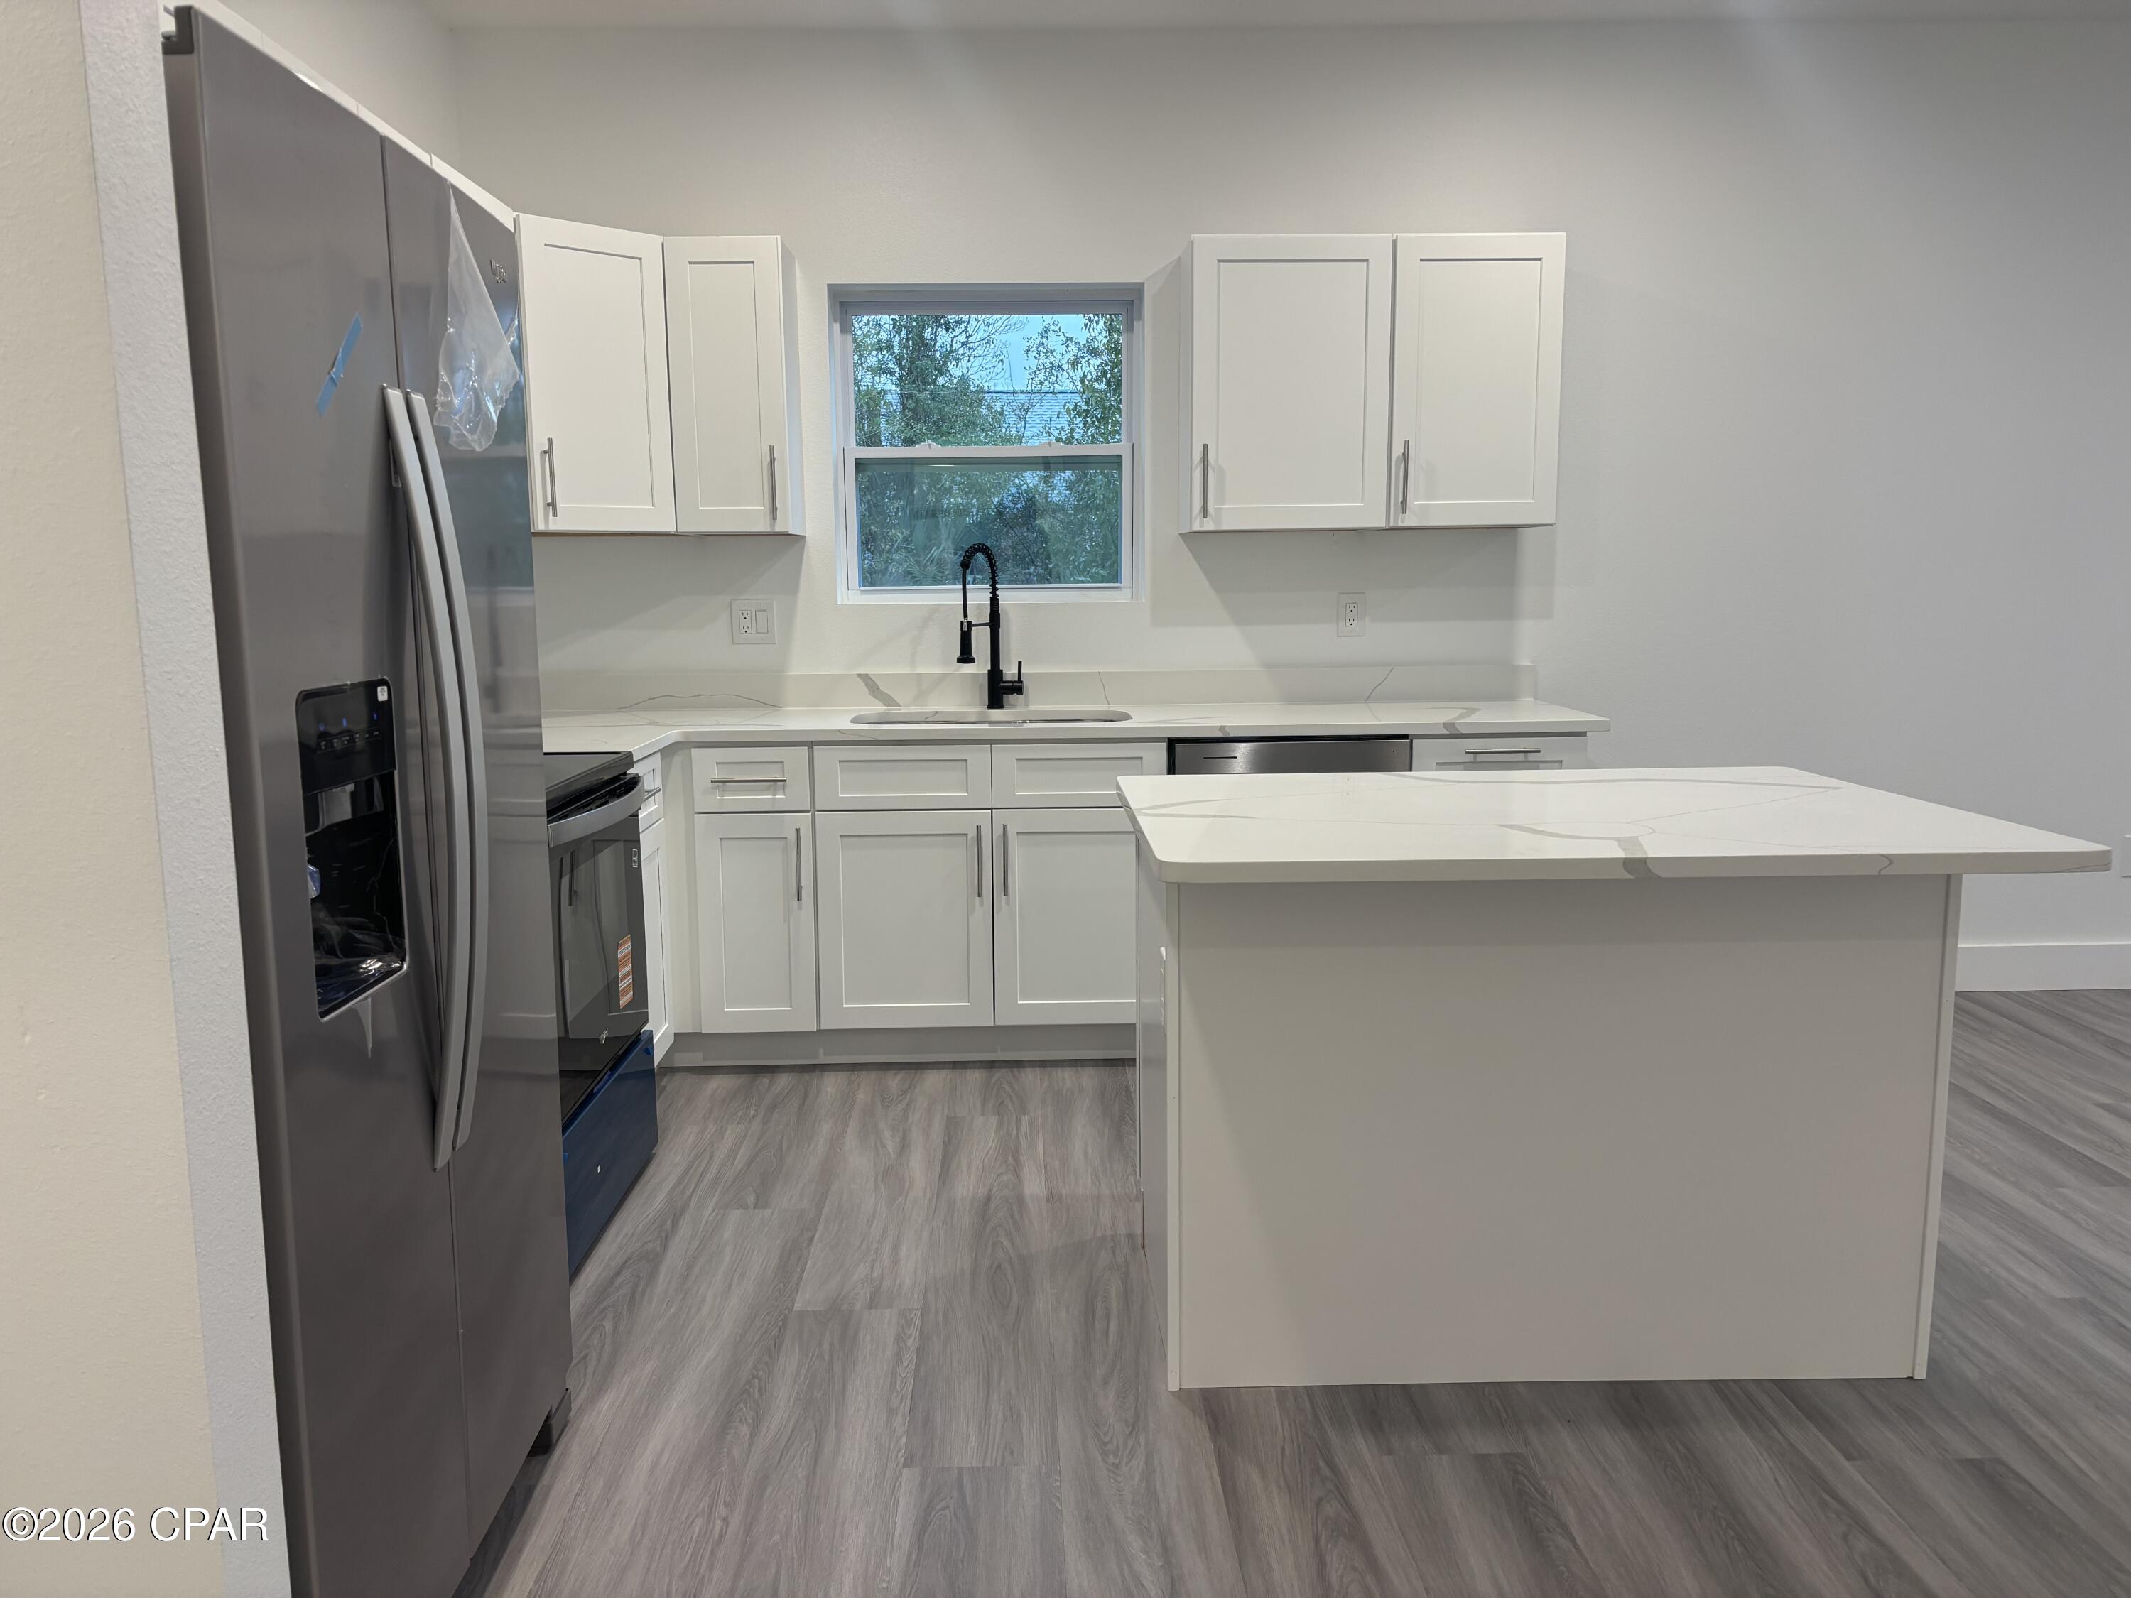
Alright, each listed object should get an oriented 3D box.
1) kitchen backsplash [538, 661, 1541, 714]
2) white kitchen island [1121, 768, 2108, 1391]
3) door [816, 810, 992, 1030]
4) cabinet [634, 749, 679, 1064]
[{"bbox_3d":[-0.134,-0.315,4.682,3.017,0.106,0.030,-1,8,-1],"label":"kitchen backsplash"},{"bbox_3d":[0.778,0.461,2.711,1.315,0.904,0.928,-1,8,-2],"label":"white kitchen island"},{"bbox_3d":[-0.414,0.317,4.173,0.451,0.575,0.020,-1,8,-1],"label":"door"},{"bbox_3d":[-1.291,0.299,3.814,0.600,0.810,0.380,-1,8,-1],"label":"cabinet"}]

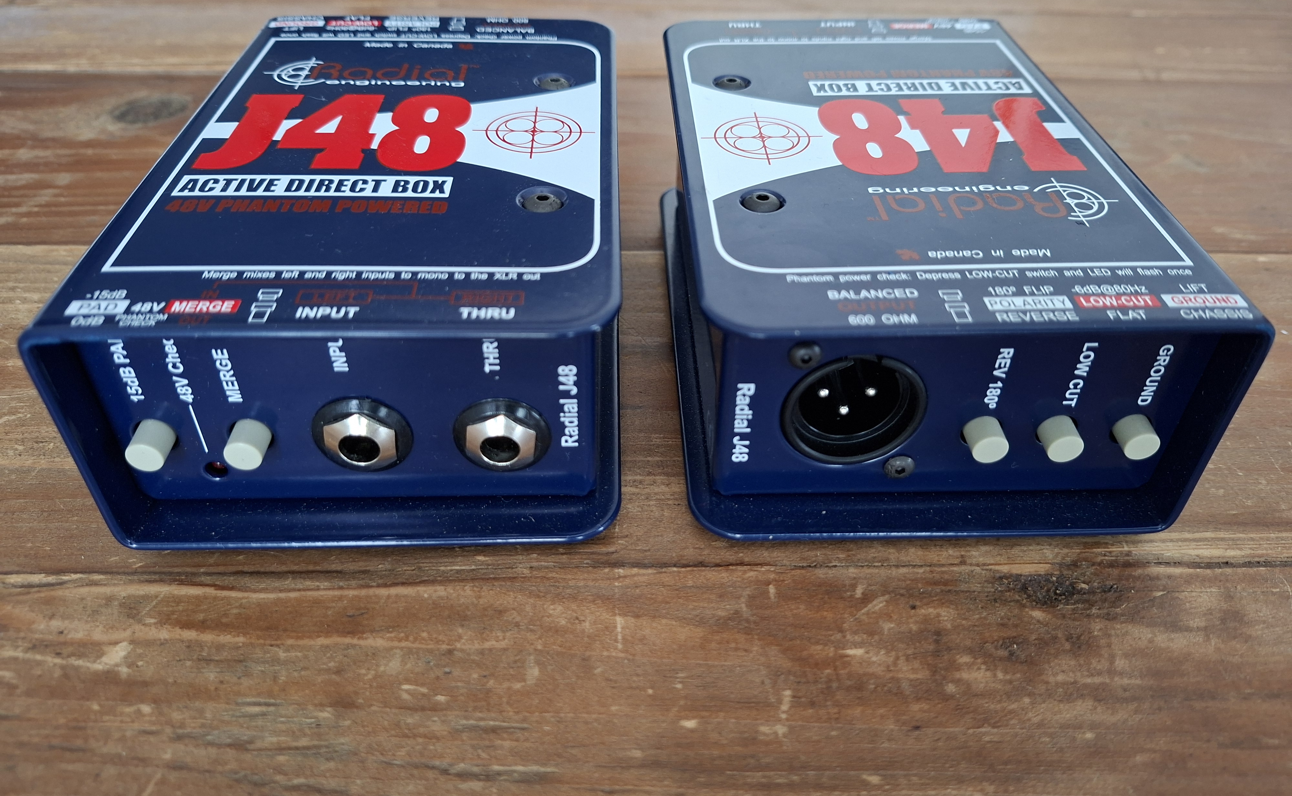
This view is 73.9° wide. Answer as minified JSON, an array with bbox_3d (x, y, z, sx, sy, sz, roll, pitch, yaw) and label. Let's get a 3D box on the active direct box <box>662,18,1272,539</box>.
[{"bbox_3d":[0.049,-0.035,0.185,0.085,0.048,0.126,-1,43,-1],"label":"active direct box"}]

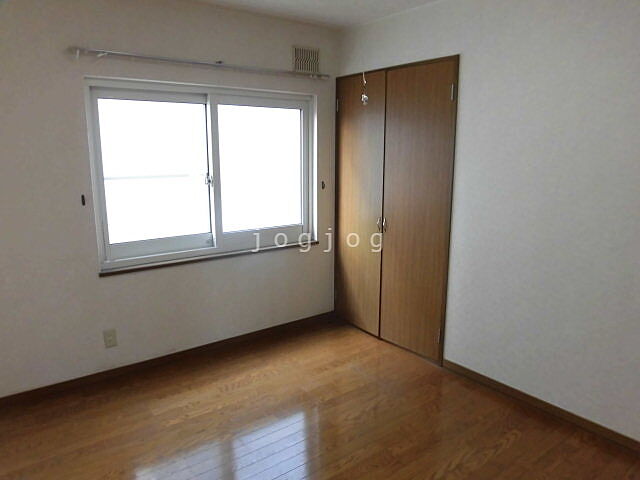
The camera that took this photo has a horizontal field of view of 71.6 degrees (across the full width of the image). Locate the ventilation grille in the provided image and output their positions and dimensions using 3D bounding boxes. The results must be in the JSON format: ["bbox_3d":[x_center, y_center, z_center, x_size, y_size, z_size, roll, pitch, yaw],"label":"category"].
[{"bbox_3d":[-0.101,-1.359,3.393,0.233,0.188,0.030,-8,14,-35],"label":"ventilation grille"}]

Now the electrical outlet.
[{"bbox_3d":[-1.368,0.646,2.897,0.072,0.120,0.010,-8,14,-35],"label":"electrical outlet"}]

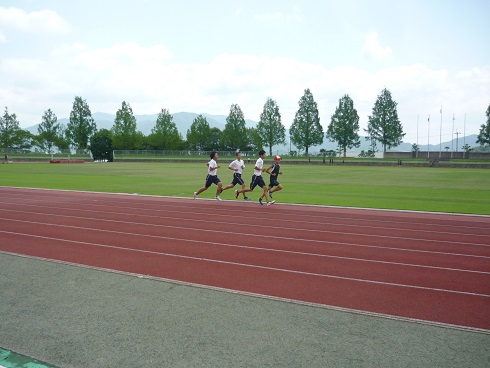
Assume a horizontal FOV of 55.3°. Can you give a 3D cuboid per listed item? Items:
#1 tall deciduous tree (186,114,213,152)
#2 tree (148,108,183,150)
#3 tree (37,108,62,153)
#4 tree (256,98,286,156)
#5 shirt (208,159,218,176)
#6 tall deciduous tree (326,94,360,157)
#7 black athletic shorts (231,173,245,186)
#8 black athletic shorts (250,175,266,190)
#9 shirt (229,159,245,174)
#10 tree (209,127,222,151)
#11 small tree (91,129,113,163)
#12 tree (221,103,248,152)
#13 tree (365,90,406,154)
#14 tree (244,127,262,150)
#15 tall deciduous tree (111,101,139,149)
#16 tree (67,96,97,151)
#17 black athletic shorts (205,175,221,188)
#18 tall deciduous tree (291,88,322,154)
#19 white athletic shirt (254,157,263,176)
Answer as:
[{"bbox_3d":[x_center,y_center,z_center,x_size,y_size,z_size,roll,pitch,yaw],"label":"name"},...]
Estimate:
[{"bbox_3d":[-12.131,-13.263,126.000,7.000,10.800,7.000,1,3,0],"label":"tall deciduous tree"},{"bbox_3d":[-21.431,-13.883,126.000,8.600,12.200,8.600,1,3,0],"label":"tree"},{"bbox_3d":[-48.520,-13.154,116.000,6.453,11.168,6.453,1,3,0],"label":"tree"},{"bbox_3d":[6.690,-14.340,118.000,7.400,14.800,7.400,1,3,0],"label":"tree"},{"bbox_3d":[-1.102,-0.574,16.350,0.280,0.600,0.420,2,4,28],"label":"shirt"},{"bbox_3d":[24.782,-14.581,117.000,8.261,15.645,8.261,1,3,0],"label":"tall deciduous tree"},{"bbox_3d":[-0.239,-0.147,16.400,0.330,0.450,0.380,2,4,28],"label":"black athletic shorts"},{"bbox_3d":[0.424,-0.032,14.800,0.460,0.490,0.360,2,4,25],"label":"black athletic shorts"},{"bbox_3d":[-0.250,-0.561,15.600,0.300,0.500,0.460,3,4,40],"label":"shirt"},{"bbox_3d":[-8.079,-11.913,128.000,5.000,7.600,5.000,1,3,0],"label":"tree"},{"bbox_3d":[-35.921,-9.637,117.000,5.500,8.400,5.500,1,3,0],"label":"small tree"},{"bbox_3d":[-2.696,-14.759,126.000,7.818,13.344,7.818,1,3,0],"label":"tree"},{"bbox_3d":[33.547,-14.701,112.000,9.825,16.606,9.825,1,3,0],"label":"tree"},{"bbox_3d":[2.273,-11.834,125.000,5.349,7.087,5.349,1,3,0],"label":"tree"},{"bbox_3d":[-31.968,-15.122,124.000,7.428,14.061,7.428,1,3,0],"label":"tall deciduous tree"},{"bbox_3d":[-41.277,-14.895,118.000,7.574,14.390,7.574,1,3,0],"label":"tree"},{"bbox_3d":[-1.078,-0.079,16.000,0.470,0.470,0.360,2,4,25],"label":"black athletic shorts"},{"bbox_3d":[15.000,-15.000,114.000,7.900,16.200,7.900,1,3,0],"label":"tall deciduous tree"},{"bbox_3d":[0.443,-0.532,14.800,0.280,0.580,0.410,2,3,20],"label":"white athletic shirt"}]

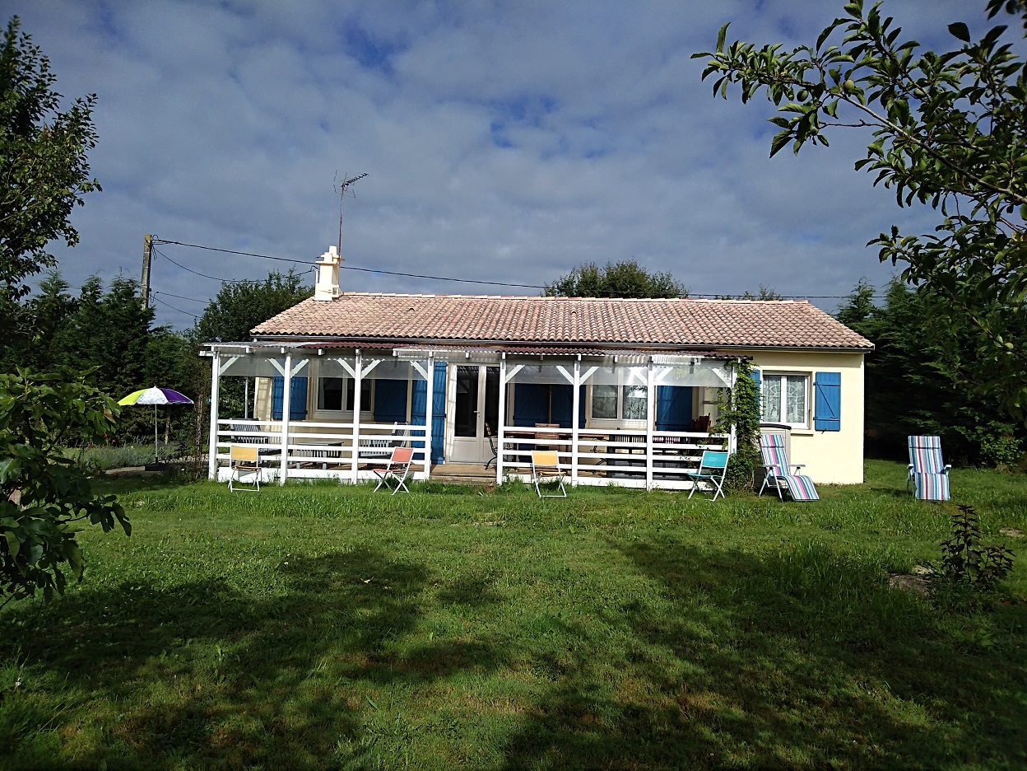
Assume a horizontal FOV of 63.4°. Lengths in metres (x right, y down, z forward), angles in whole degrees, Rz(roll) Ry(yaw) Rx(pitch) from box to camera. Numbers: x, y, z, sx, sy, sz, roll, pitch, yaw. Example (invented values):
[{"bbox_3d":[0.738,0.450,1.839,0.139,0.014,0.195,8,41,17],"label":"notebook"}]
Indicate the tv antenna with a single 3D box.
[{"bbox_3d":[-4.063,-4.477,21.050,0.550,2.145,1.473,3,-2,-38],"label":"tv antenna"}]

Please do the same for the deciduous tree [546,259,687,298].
[{"bbox_3d":[3.855,-1.218,31.884,6.000,7.238,6.000,1,-2,0],"label":"deciduous tree"}]

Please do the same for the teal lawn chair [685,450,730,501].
[{"bbox_3d":[3.080,1.419,13.122,0.460,0.720,0.500,0,-2,38],"label":"teal lawn chair"}]

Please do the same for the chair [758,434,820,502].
[{"bbox_3d":[4.449,1.302,13.525,0.640,1.050,1.050,2,-2,-17],"label":"chair"}]

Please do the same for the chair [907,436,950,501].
[{"bbox_3d":[7.223,1.401,14.415,0.650,1.050,1.000,1,-2,15],"label":"chair"}]

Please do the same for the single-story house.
[{"bbox_3d":[1.055,-0.778,20.199,12.868,5.464,12.202,1,-2,4],"label":"single-story house"}]

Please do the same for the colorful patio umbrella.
[{"bbox_3d":[-7.091,0.808,16.589,1.526,1.531,1.526,1,-2,0],"label":"colorful patio umbrella"}]

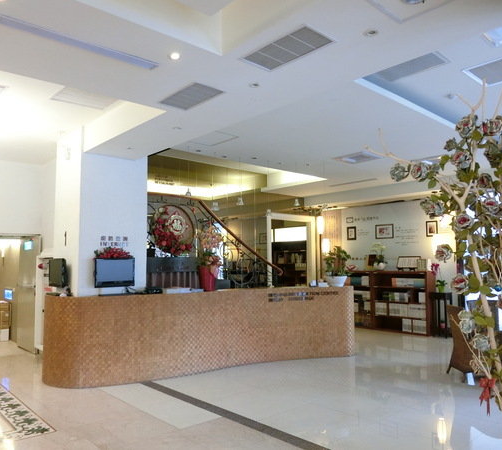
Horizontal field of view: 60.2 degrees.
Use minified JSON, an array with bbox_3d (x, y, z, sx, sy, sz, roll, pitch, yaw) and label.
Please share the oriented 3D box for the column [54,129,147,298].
[{"bbox_3d":[-2.311,0.435,6.620,1.000,3.380,1.030,4,-6,-41],"label":"column"}]

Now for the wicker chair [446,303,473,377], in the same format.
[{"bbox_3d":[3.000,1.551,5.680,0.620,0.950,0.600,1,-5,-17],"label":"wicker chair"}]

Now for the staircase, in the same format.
[{"bbox_3d":[-0.849,0.909,9.360,3.600,2.840,1.150,4,-6,-41],"label":"staircase"}]

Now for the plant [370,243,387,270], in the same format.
[{"bbox_3d":[2.768,0.688,9.371,0.360,0.580,0.320,-2,-4,11],"label":"plant"}]

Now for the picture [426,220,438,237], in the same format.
[{"bbox_3d":[3.635,0.076,8.701,0.030,0.320,0.250,3,-6,-43],"label":"picture"}]

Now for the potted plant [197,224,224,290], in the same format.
[{"bbox_3d":[-0.608,0.476,6.350,0.360,0.960,0.340,-1,-4,0],"label":"potted plant"}]

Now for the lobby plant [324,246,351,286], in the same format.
[{"bbox_3d":[1.421,0.682,7.120,0.450,0.660,0.430,-1,-5,11],"label":"lobby plant"}]

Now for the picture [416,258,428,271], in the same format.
[{"bbox_3d":[3.402,0.794,8.646,0.030,0.250,0.250,19,-17,-41],"label":"picture"}]

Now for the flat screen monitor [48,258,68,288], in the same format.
[{"bbox_3d":[-2.752,0.685,6.179,0.070,0.400,0.560,4,-6,-41],"label":"flat screen monitor"}]

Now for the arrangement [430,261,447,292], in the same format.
[{"bbox_3d":[3.634,1.016,8.386,0.340,0.570,0.300,-1,-4,0],"label":"arrangement"}]

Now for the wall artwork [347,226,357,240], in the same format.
[{"bbox_3d":[2.356,0.202,10.057,0.030,0.320,0.250,3,-6,-43],"label":"wall artwork"}]

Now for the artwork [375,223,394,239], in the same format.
[{"bbox_3d":[3.028,0.156,9.800,0.030,0.340,0.440,4,-6,-44],"label":"artwork"}]

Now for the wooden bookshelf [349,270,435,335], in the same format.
[{"bbox_3d":[2.866,1.607,9.231,0.310,1.235,2.060,3,-6,-43],"label":"wooden bookshelf"}]

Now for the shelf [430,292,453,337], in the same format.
[{"bbox_3d":[3.652,1.716,8.343,0.290,0.850,0.340,3,-6,-43],"label":"shelf"}]

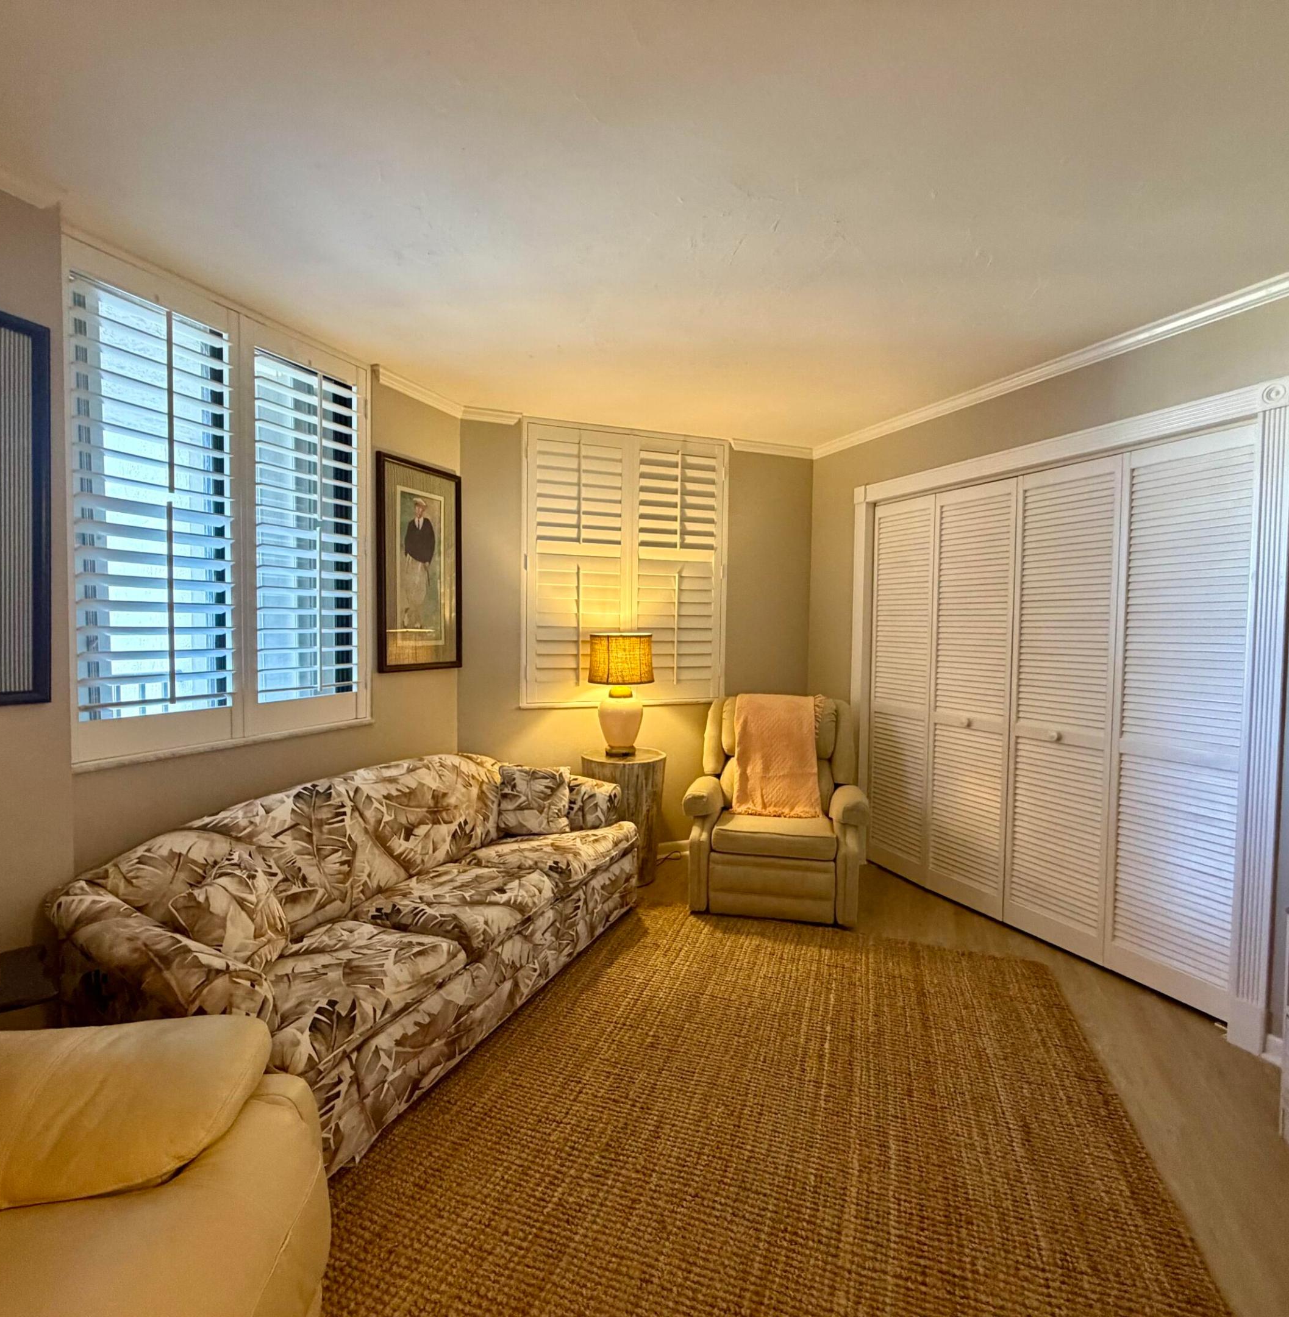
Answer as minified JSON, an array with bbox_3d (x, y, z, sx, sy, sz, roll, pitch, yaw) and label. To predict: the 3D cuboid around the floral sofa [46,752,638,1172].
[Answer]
[{"bbox_3d":[-0.827,0.859,2.637,0.857,0.727,2.192,2,3,22],"label":"floral sofa"}]

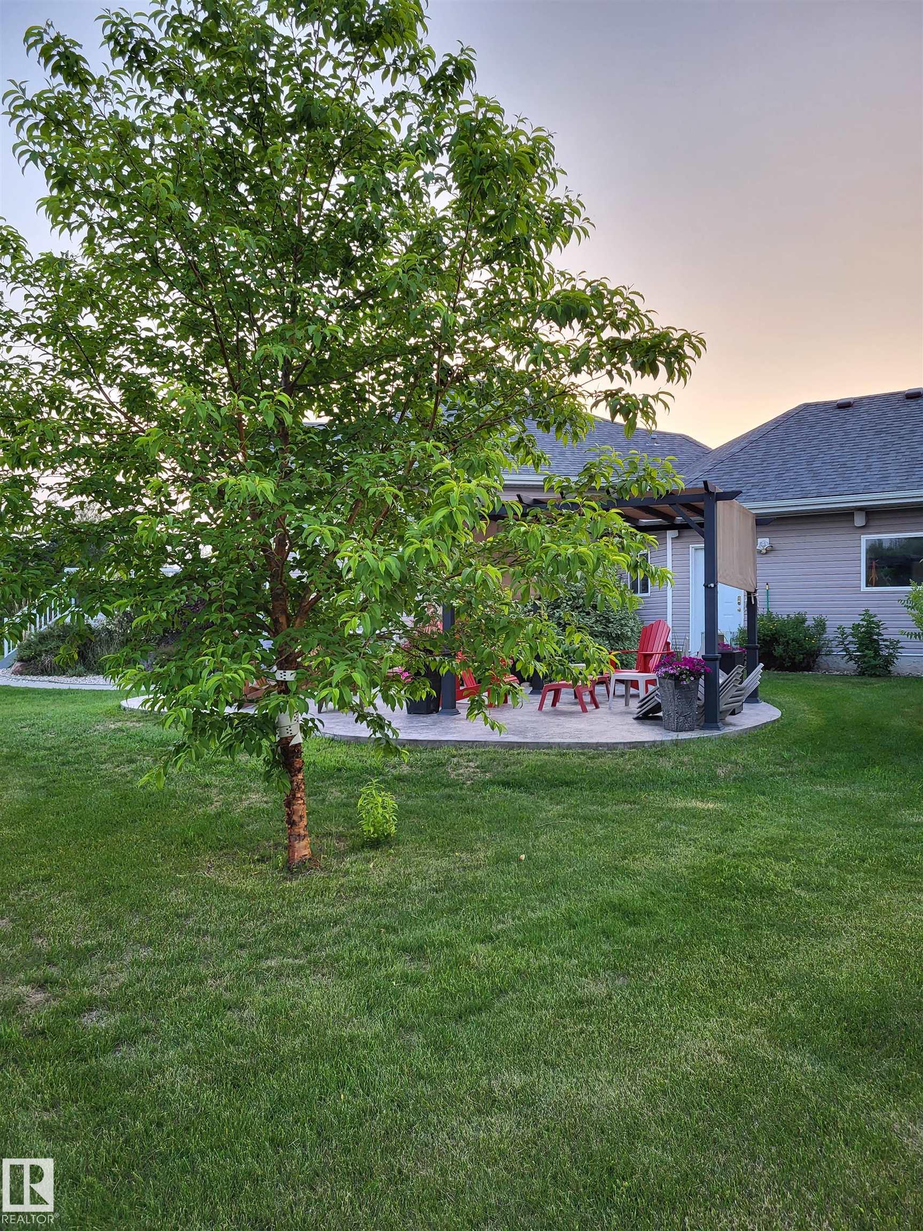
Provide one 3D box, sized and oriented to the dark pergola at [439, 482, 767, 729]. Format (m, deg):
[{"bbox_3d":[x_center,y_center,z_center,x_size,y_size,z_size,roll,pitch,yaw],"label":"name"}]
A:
[{"bbox_3d":[1.718,-0.088,10.675,3.340,2.320,3.320,0,0,25],"label":"dark pergola"}]

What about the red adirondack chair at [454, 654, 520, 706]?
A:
[{"bbox_3d":[0.129,0.583,11.148,0.900,0.980,0.760,0,0,19],"label":"red adirondack chair"}]

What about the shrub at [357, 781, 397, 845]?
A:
[{"bbox_3d":[-0.460,1.062,5.049,0.220,0.335,0.220,0,0,0],"label":"shrub"}]

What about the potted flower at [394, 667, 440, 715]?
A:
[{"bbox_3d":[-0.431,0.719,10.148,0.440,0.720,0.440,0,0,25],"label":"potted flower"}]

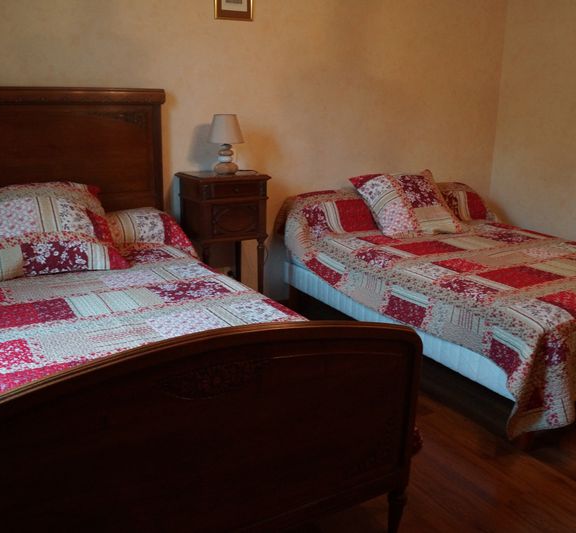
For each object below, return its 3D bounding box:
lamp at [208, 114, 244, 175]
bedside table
[{"bbox_3d":[-0.334,-0.658,3.255,0.190,0.319,0.190,0,15,0],"label":"lamp"},{"bbox_3d":[-0.354,-0.068,3.351,0.399,0.877,0.375,-8,18,-28],"label":"bedside table"}]

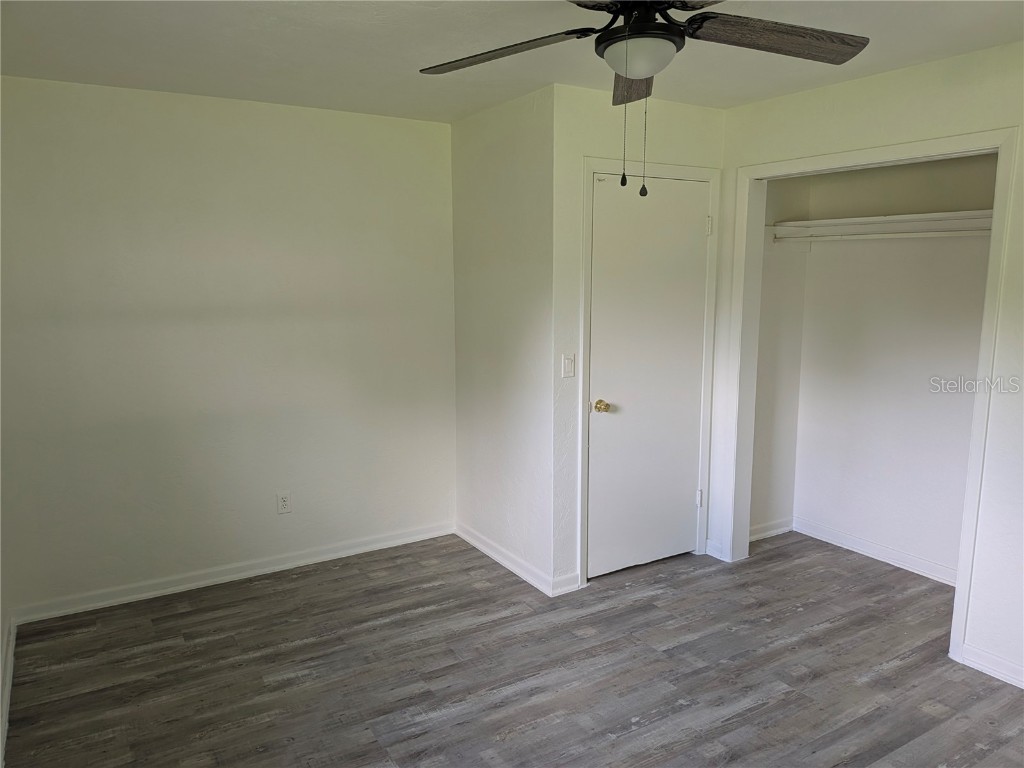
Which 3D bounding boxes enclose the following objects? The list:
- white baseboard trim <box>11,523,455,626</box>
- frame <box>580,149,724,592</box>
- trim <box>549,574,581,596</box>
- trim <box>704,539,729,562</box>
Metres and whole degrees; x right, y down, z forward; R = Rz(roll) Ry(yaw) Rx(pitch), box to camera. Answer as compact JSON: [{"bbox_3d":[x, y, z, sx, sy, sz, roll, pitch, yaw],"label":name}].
[{"bbox_3d":[-1.312,0.972,3.818,2.270,0.089,0.015,-6,11,-31],"label":"white baseboard trim"},{"bbox_3d":[0.697,-0.048,3.709,0.900,2.120,0.100,-6,11,-31],"label":"frame"},{"bbox_3d":[0.266,1.006,3.571,0.173,0.089,0.015,-6,11,-31],"label":"trim"},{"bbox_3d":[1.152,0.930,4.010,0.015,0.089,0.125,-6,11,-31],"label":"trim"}]

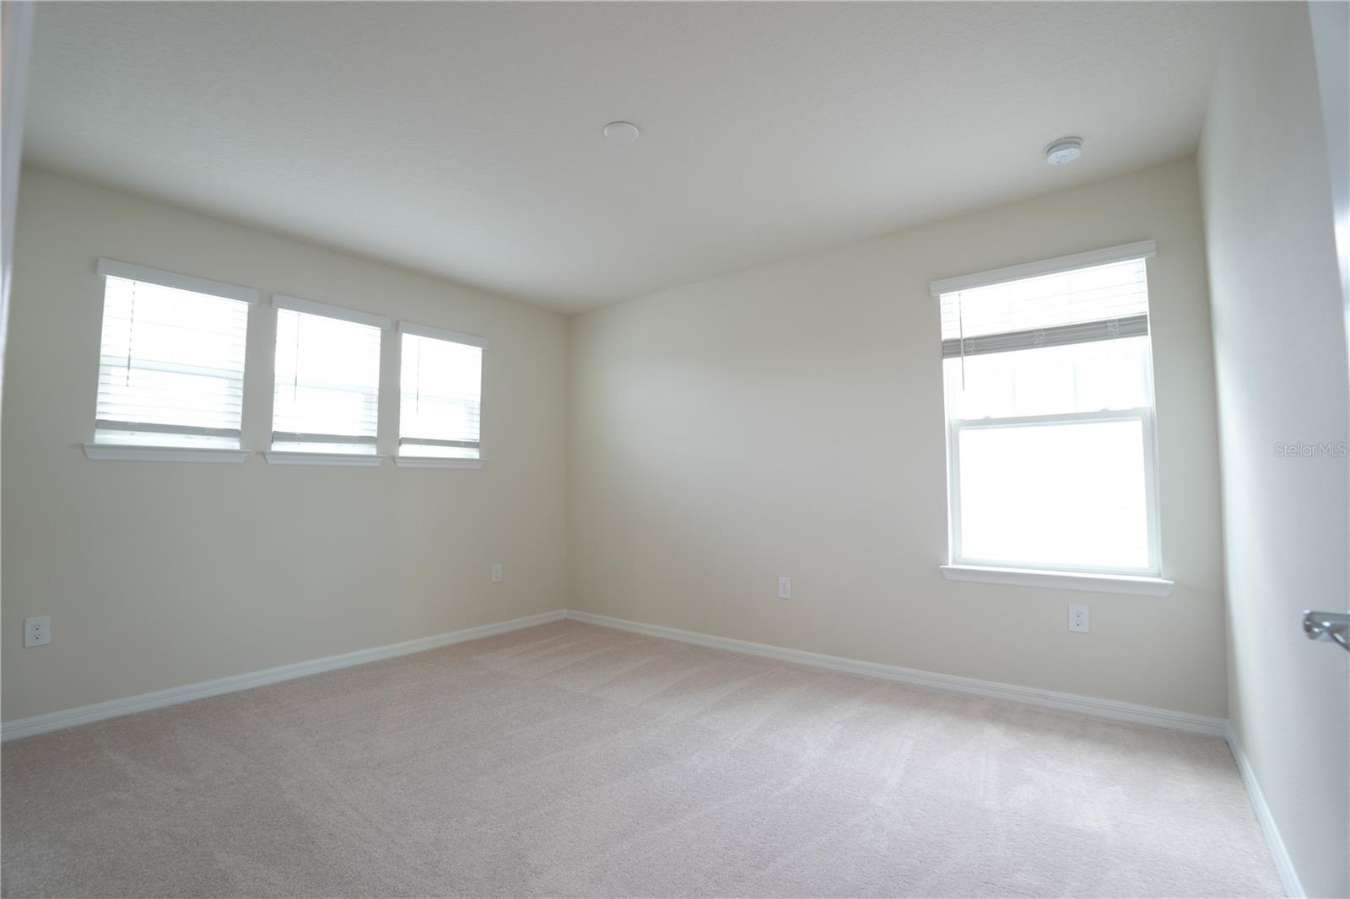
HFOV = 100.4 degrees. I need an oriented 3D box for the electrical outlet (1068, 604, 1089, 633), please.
[{"bbox_3d":[1.840,0.769,2.562,0.074,0.118,0.012,-3,-5,35],"label":"electrical outlet"}]

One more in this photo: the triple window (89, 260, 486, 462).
[{"bbox_3d":[-2.011,-0.386,3.278,0.100,0.869,1.895,-4,-5,42],"label":"triple window"}]

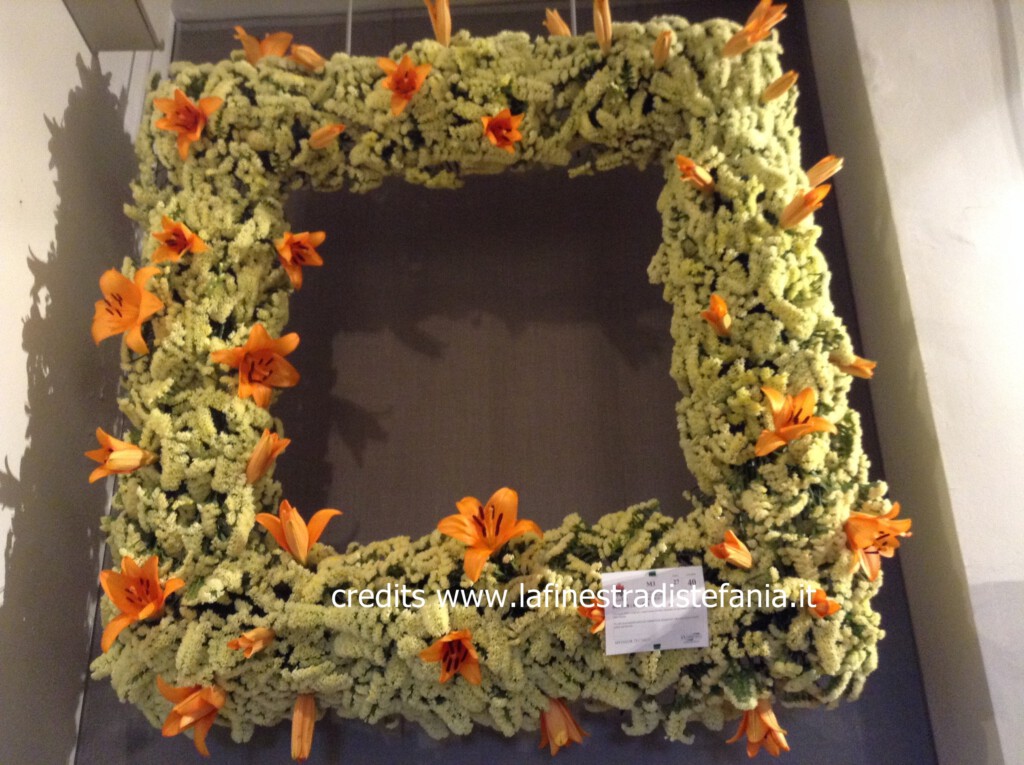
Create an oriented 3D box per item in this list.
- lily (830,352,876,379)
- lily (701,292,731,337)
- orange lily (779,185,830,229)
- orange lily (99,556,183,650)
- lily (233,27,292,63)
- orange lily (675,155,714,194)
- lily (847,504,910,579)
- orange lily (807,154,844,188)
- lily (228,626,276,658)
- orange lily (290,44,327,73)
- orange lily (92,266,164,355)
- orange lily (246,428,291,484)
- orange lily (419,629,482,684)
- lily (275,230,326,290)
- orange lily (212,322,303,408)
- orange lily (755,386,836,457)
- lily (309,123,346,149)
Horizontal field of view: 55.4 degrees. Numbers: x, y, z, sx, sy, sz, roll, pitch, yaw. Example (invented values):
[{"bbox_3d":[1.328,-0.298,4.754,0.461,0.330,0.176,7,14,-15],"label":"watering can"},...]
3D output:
[{"bbox_3d":[0.555,-0.029,1.595,0.085,0.042,0.042,16,-14,24],"label":"lily"},{"bbox_3d":[0.344,-0.114,1.640,0.053,0.053,0.080,-10,-41,21],"label":"lily"},{"bbox_3d":[0.498,-0.300,1.660,0.100,0.042,0.045,-37,-34,18],"label":"orange lily"},{"bbox_3d":[-0.567,0.342,1.500,0.130,0.135,0.075,-4,-28,8],"label":"orange lily"},{"bbox_3d":[-0.461,-0.617,1.810,0.108,0.080,0.095,-3,-9,-1],"label":"lily"},{"bbox_3d":[0.317,-0.357,1.680,0.045,0.045,0.095,-17,-43,37],"label":"orange lily"},{"bbox_3d":[0.544,0.236,1.450,0.075,0.105,0.100,16,-5,43],"label":"lily"},{"bbox_3d":[0.551,-0.368,1.730,0.090,0.040,0.040,-37,-35,25],"label":"orange lily"},{"bbox_3d":[-0.364,0.364,1.366,0.075,0.042,0.042,-25,-1,-44],"label":"lily"},{"bbox_3d":[-0.411,-0.655,1.971,0.088,0.035,0.035,39,-35,-15],"label":"orange lily"},{"bbox_3d":[-0.617,-0.113,1.589,0.125,0.140,0.080,-12,-12,24],"label":"orange lily"},{"bbox_3d":[-0.376,0.115,1.500,0.052,0.050,0.097,14,-62,-35],"label":"orange lily"},{"bbox_3d":[-0.090,0.409,1.458,0.095,0.090,0.070,-5,23,8],"label":"orange lily"},{"bbox_3d":[-0.363,-0.210,1.680,0.090,0.100,0.080,8,0,-24],"label":"lily"},{"bbox_3d":[-0.422,-0.026,1.620,0.135,0.130,0.080,2,-9,-9],"label":"orange lily"},{"bbox_3d":[0.445,0.062,1.540,0.130,0.100,0.085,2,-37,-9],"label":"orange lily"},{"bbox_3d":[-0.324,-0.434,1.711,0.082,0.030,0.030,-24,-30,31],"label":"lily"}]

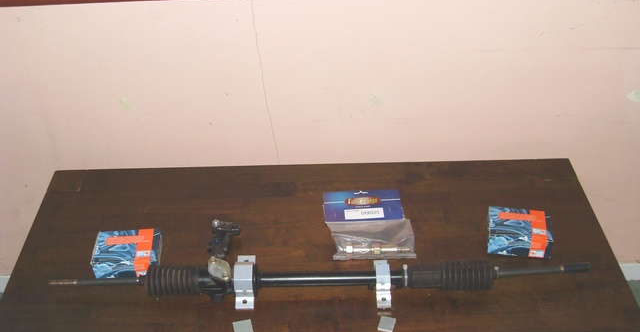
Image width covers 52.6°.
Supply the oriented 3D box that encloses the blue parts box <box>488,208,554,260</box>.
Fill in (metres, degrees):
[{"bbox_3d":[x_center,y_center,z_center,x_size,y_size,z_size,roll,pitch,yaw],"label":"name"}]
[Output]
[{"bbox_3d":[0.404,0.135,1.305,0.123,0.047,0.083,5,41,7],"label":"blue parts box"}]

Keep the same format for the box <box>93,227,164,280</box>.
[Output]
[{"bbox_3d":[-0.376,0.174,1.273,0.123,0.047,0.083,-3,41,-2],"label":"box"}]

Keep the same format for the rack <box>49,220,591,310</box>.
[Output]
[{"bbox_3d":[0.002,0.178,1.245,1.030,0.068,0.205,-1,41,-1],"label":"rack"}]

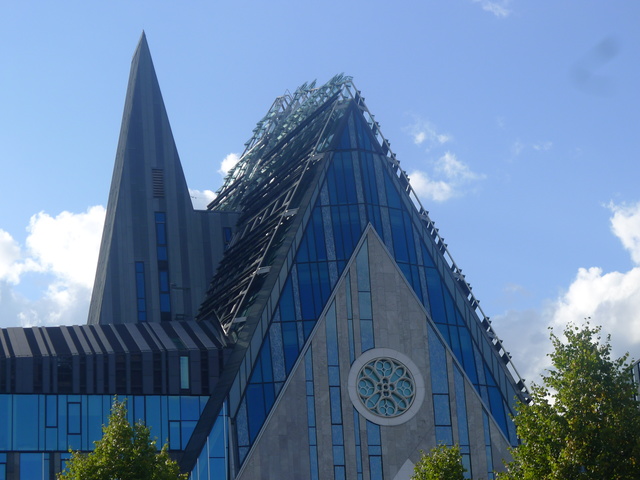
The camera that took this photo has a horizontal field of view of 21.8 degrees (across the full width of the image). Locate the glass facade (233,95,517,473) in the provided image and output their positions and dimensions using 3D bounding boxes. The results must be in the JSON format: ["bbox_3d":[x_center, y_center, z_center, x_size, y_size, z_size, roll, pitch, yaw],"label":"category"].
[{"bbox_3d":[2.763,2.576,105.284,18.200,26.000,3.000,2,-20,-14],"label":"glass facade"}]

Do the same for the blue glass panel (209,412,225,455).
[{"bbox_3d":[-6.168,11.673,99.453,0.970,2.550,0.100,2,-20,-14],"label":"blue glass panel"}]

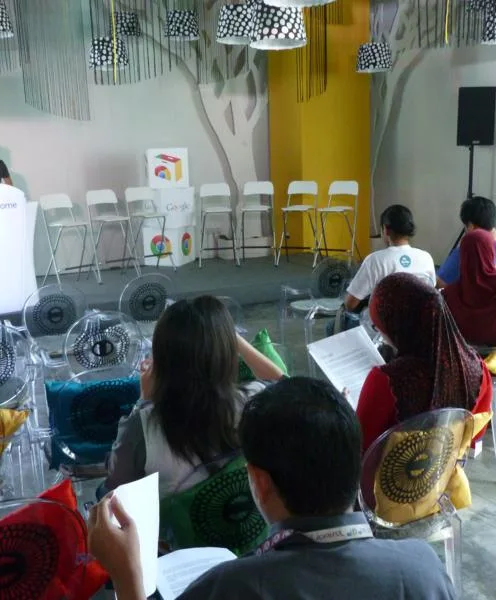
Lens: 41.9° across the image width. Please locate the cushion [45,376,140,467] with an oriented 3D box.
[{"bbox_3d":[-0.613,0.496,2.600,0.390,0.340,0.140,-5,21,-18],"label":"cushion"}]

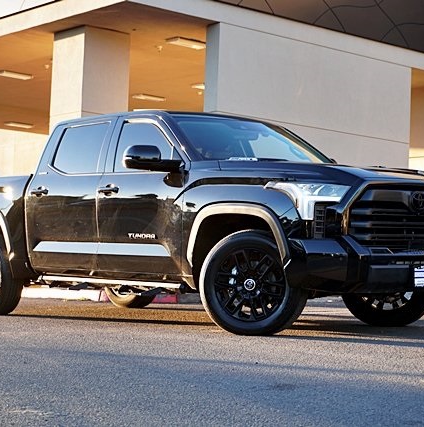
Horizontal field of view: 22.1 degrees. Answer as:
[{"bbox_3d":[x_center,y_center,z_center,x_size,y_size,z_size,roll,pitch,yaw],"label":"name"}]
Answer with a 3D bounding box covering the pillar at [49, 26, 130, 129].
[{"bbox_3d":[-1.844,-0.786,16.008,0.775,3.770,0.785,5,-4,-41],"label":"pillar"}]

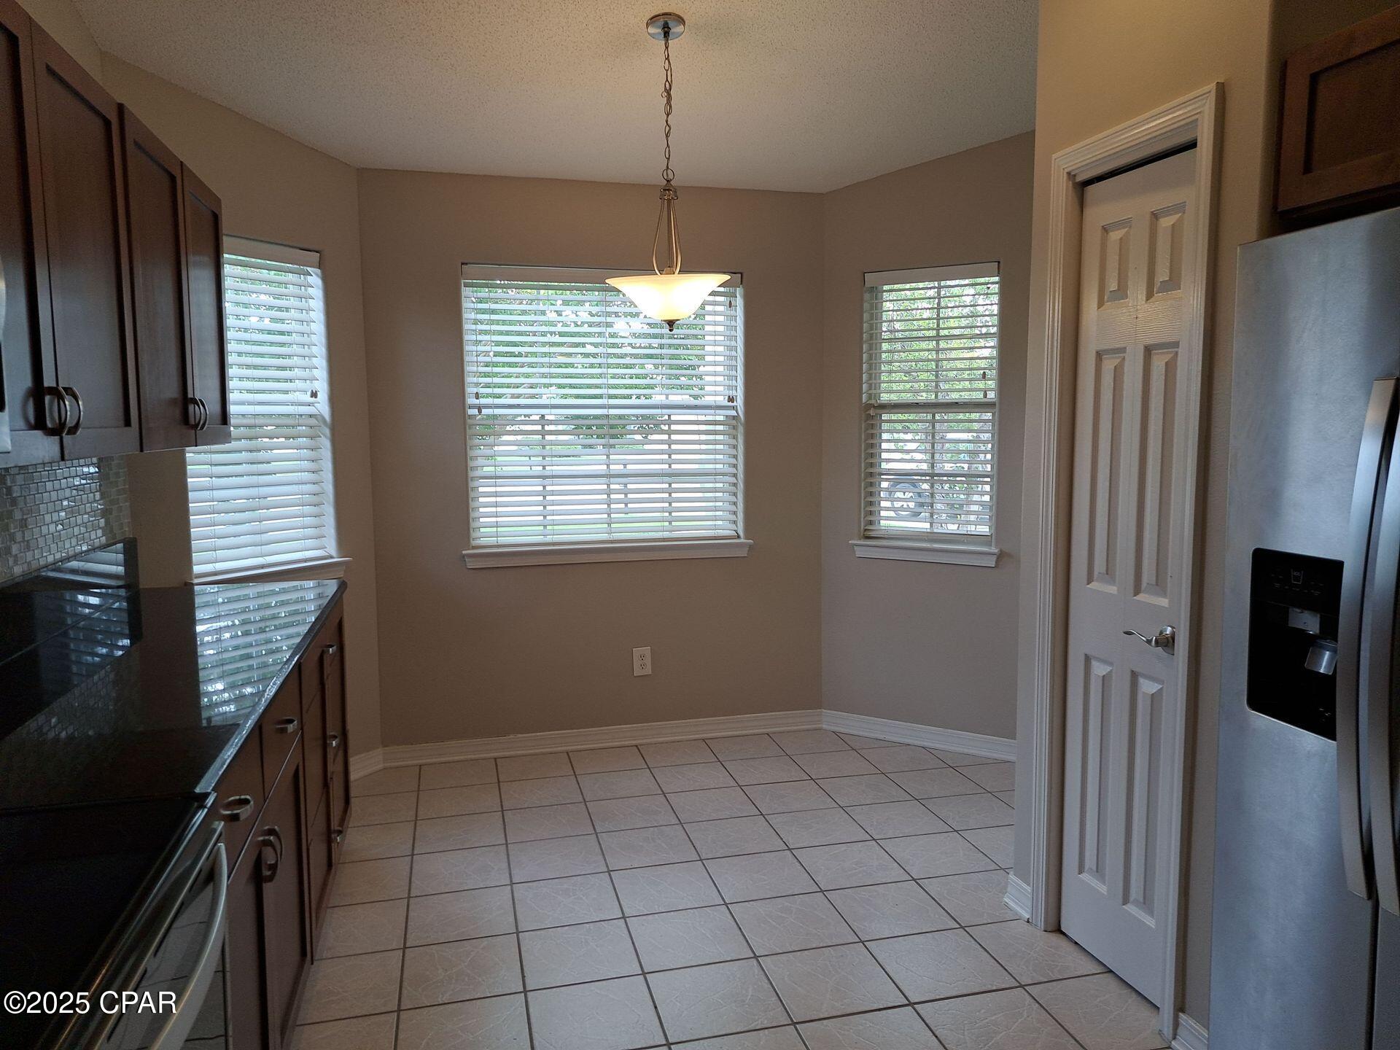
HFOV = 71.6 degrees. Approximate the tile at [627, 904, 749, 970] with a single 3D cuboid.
[{"bbox_3d":[-0.032,1.159,2.716,0.302,0.010,0.299,-2,6,-14],"label":"tile"}]

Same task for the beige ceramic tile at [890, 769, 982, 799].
[{"bbox_3d":[0.947,1.039,3.911,0.302,0.010,0.298,-2,6,-14],"label":"beige ceramic tile"}]

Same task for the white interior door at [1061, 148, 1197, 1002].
[{"bbox_3d":[1.082,0.150,2.419,0.036,2.030,0.445,-2,6,-16],"label":"white interior door"}]

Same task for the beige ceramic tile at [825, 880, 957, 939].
[{"bbox_3d":[0.567,1.145,2.882,0.302,0.010,0.298,-2,6,-14],"label":"beige ceramic tile"}]

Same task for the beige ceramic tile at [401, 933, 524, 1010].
[{"bbox_3d":[-0.633,1.187,2.587,0.302,0.010,0.298,-2,6,-14],"label":"beige ceramic tile"}]

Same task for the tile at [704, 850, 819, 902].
[{"bbox_3d":[0.194,1.127,3.102,0.302,0.010,0.298,-2,6,-14],"label":"tile"}]

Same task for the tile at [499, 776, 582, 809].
[{"bbox_3d":[-0.620,1.048,3.787,0.303,0.010,0.297,-2,6,-14],"label":"tile"}]

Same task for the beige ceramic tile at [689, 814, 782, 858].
[{"bbox_3d":[0.120,1.092,3.377,0.300,0.010,0.300,-2,6,-14],"label":"beige ceramic tile"}]

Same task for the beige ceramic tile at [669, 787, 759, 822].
[{"bbox_3d":[0.048,1.063,3.670,0.300,0.010,0.300,-2,6,-14],"label":"beige ceramic tile"}]

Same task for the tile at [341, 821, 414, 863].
[{"bbox_3d":[-1.139,1.102,3.372,0.282,0.010,0.296,-2,6,-14],"label":"tile"}]

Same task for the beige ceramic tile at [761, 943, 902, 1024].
[{"bbox_3d":[0.338,1.177,2.496,0.300,0.010,0.300,-2,6,-14],"label":"beige ceramic tile"}]

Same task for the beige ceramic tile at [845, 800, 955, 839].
[{"bbox_3d":[0.716,1.074,3.528,0.302,0.010,0.302,-2,6,-14],"label":"beige ceramic tile"}]

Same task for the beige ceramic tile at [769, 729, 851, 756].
[{"bbox_3d":[0.498,0.986,4.387,0.304,0.010,0.278,-2,6,-14],"label":"beige ceramic tile"}]

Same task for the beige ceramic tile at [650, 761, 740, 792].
[{"bbox_3d":[-0.025,1.035,3.964,0.300,0.010,0.300,-2,6,-14],"label":"beige ceramic tile"}]

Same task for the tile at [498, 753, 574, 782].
[{"bbox_3d":[-0.693,1.019,4.076,0.302,0.010,0.299,-2,6,-14],"label":"tile"}]

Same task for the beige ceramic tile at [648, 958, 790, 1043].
[{"bbox_3d":[0.040,1.194,2.440,0.302,0.010,0.298,-2,6,-14],"label":"beige ceramic tile"}]

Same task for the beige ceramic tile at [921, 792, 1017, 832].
[{"bbox_3d":[1.013,1.061,3.588,0.302,0.010,0.299,-2,6,-14],"label":"beige ceramic tile"}]

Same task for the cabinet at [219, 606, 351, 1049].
[{"bbox_3d":[-1.286,0.758,2.358,0.610,0.876,1.980,-2,6,-14],"label":"cabinet"}]

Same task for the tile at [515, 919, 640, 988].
[{"bbox_3d":[-0.333,1.176,2.660,0.302,0.010,0.298,-2,6,-14],"label":"tile"}]

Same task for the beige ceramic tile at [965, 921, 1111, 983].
[{"bbox_3d":[0.940,1.163,2.662,0.302,0.010,0.298,-2,6,-14],"label":"beige ceramic tile"}]

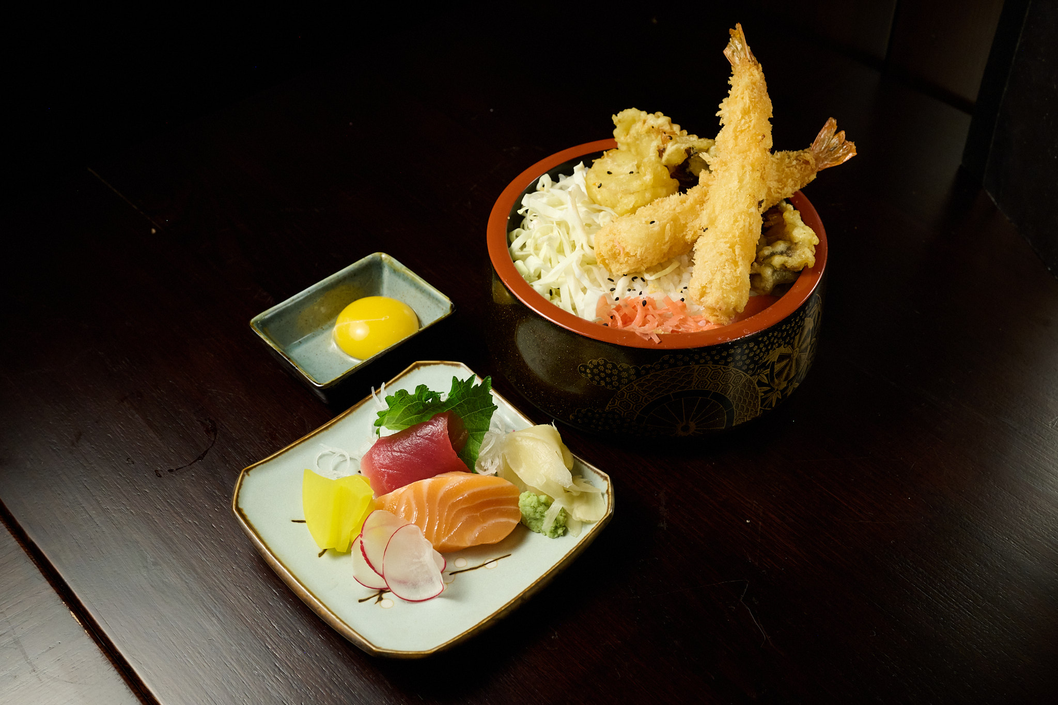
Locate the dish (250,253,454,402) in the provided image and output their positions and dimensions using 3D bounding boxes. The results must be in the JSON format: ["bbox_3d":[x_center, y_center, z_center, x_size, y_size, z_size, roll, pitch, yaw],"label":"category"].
[{"bbox_3d":[-0.096,-0.011,0.722,0.095,0.026,0.073,-32,52,-28],"label":"dish"}]

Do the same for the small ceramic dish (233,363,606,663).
[{"bbox_3d":[-0.051,0.076,0.630,0.145,0.025,0.145,-33,52,-29],"label":"small ceramic dish"}]

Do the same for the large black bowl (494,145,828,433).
[{"bbox_3d":[0.068,-0.036,0.709,0.183,0.075,0.183,-1,44,1],"label":"large black bowl"}]

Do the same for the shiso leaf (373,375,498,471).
[{"bbox_3d":[-0.048,0.037,0.658,0.063,0.025,0.048,-1,44,0],"label":"shiso leaf"}]

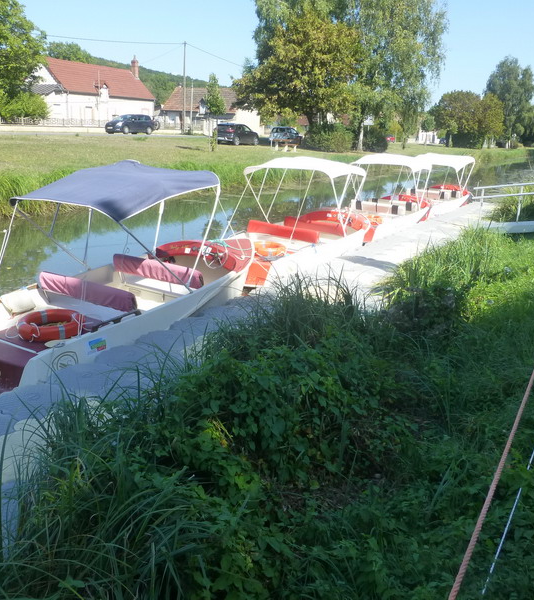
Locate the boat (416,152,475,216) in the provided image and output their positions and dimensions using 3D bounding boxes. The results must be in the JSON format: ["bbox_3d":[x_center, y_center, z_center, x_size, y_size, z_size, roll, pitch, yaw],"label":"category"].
[{"bbox_3d":[4.926,-3.404,17.373,1.650,2.030,4.300,11,18,27],"label":"boat"}]

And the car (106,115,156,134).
[{"bbox_3d":[-11.471,-14.748,48.556,1.840,1.660,4.500,12,19,23],"label":"car"}]

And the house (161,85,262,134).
[{"bbox_3d":[-6.111,-21.070,63.763,9.000,5.600,6.700,9,18,17],"label":"house"}]

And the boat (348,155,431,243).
[{"bbox_3d":[2.809,-2.423,13.677,1.650,2.030,4.300,11,18,27],"label":"boat"}]

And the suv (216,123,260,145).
[{"bbox_3d":[-2.203,-12.581,43.896,1.810,1.570,4.360,14,20,29],"label":"suv"}]

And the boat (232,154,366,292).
[{"bbox_3d":[0.306,-1.293,9.670,1.620,1.950,4.170,13,19,28],"label":"boat"}]

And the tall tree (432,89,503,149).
[{"bbox_3d":[33.492,-30.302,97.000,11.000,9.500,12.200,11,18,27],"label":"tall tree"}]

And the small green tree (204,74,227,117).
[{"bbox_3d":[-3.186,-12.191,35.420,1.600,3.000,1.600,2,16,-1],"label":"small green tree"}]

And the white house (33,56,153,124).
[{"bbox_3d":[-19.115,-21.911,61.187,7.300,7.400,14.300,11,18,27],"label":"white house"}]

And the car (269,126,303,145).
[{"bbox_3d":[1.814,-14.903,52.409,1.780,1.530,4.200,14,20,29],"label":"car"}]

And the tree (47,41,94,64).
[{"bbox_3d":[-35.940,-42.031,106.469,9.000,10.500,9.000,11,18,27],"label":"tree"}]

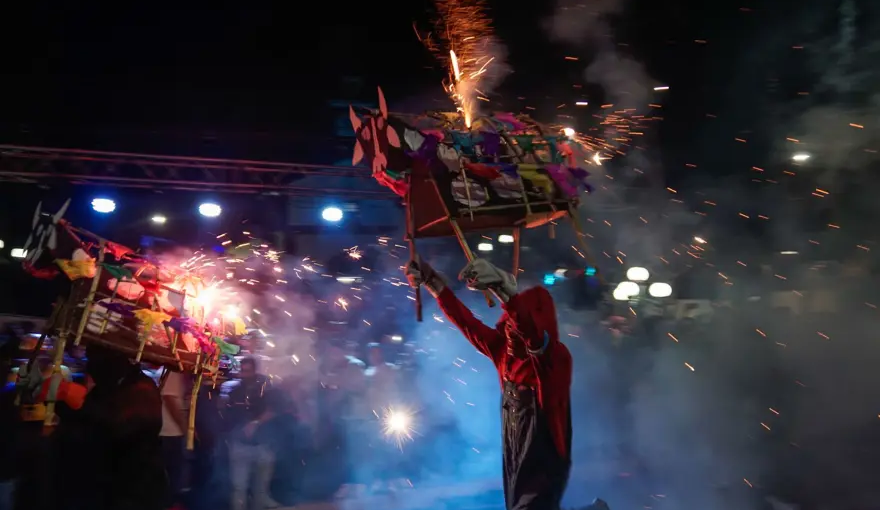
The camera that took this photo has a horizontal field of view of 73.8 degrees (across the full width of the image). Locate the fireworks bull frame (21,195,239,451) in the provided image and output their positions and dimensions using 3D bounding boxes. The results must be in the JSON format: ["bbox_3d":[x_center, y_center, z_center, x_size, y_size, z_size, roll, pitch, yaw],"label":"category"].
[{"bbox_3d":[-1.630,0.379,3.150,0.550,1.000,1.000,-12,-27,41],"label":"fireworks bull frame"}]

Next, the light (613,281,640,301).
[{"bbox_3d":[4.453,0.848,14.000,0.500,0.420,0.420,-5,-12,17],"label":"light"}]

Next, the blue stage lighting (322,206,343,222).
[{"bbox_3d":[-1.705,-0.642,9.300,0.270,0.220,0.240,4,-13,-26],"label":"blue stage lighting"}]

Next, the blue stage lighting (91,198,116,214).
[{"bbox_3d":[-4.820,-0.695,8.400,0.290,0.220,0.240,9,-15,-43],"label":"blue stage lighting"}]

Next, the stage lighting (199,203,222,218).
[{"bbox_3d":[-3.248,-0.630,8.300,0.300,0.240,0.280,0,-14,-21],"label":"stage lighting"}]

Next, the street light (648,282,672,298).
[{"bbox_3d":[5.264,0.848,14.000,0.420,0.380,0.420,-5,-12,20],"label":"street light"}]

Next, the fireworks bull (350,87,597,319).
[{"bbox_3d":[0.176,-0.265,2.750,1.000,0.960,0.550,-5,-14,-34],"label":"fireworks bull"}]

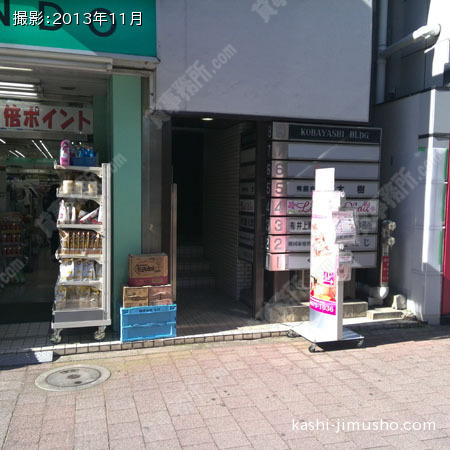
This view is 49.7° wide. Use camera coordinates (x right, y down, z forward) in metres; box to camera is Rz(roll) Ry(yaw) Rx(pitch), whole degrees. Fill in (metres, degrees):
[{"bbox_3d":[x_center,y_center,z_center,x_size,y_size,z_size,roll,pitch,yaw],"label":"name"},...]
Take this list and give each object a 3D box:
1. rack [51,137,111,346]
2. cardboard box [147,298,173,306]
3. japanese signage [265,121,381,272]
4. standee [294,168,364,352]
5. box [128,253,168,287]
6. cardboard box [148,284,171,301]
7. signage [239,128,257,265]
[{"bbox_3d":[-1.417,0.248,4.791,0.530,1.680,0.730,0,4,-17],"label":"rack"},{"bbox_3d":[-0.661,0.748,4.793,0.225,0.150,0.320,0,4,-17],"label":"cardboard box"},{"bbox_3d":[1.129,-0.297,5.485,1.345,1.610,0.150,0,4,-17],"label":"japanese signage"},{"bbox_3d":[1.033,0.316,4.773,0.540,1.720,0.470,-1,4,-19],"label":"standee"},{"bbox_3d":[-0.766,0.439,4.807,0.369,0.279,0.230,-1,4,-19],"label":"box"},{"bbox_3d":[-0.673,0.687,4.847,0.229,0.220,0.320,-1,4,-19],"label":"cardboard box"},{"bbox_3d":[0.276,-0.329,5.756,0.045,1.530,0.530,-1,4,-20],"label":"signage"}]

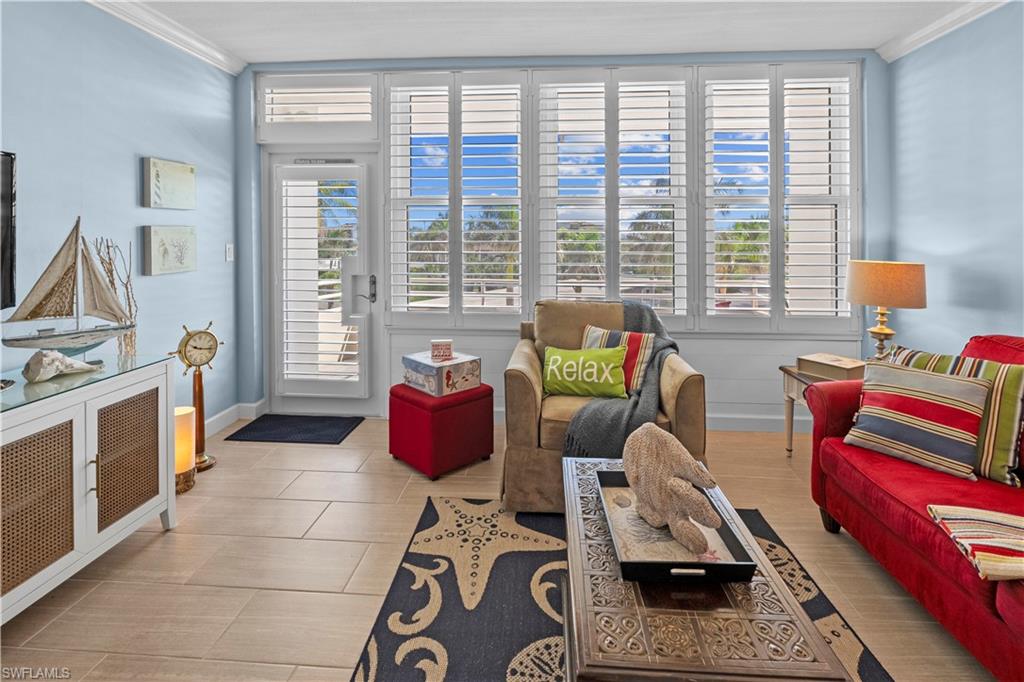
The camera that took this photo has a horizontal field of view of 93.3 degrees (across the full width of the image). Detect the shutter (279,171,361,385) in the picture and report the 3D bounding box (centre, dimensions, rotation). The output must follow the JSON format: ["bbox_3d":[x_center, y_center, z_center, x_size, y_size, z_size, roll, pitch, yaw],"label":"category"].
[{"bbox_3d":[-1.458,-0.481,3.660,0.610,1.600,0.070,0,4,4],"label":"shutter"}]

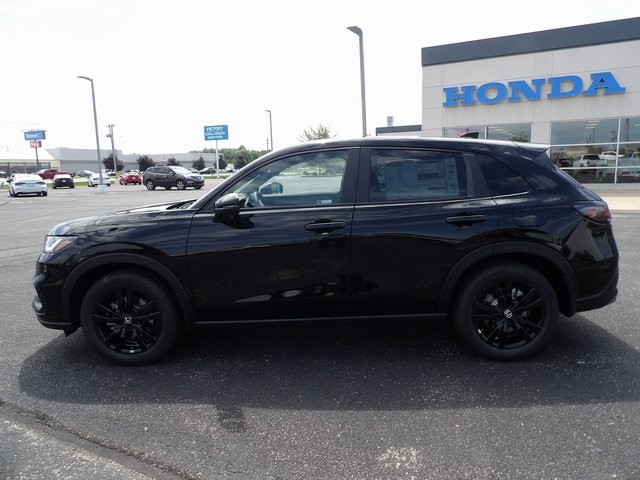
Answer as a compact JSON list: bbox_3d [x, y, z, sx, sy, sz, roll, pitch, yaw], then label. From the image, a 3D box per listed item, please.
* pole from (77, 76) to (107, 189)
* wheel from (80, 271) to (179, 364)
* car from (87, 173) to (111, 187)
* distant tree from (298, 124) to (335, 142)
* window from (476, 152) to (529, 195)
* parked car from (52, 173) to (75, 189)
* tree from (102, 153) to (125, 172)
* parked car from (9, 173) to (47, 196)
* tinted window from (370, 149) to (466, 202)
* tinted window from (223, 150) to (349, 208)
[{"bbox_3d":[-16.932,-7.679,32.910,1.250,8.300,0.600,-8,11,-34],"label":"pole"},{"bbox_3d":[-1.356,0.544,3.257,0.700,0.700,0.225,-1,9,2],"label":"wheel"},{"bbox_3d":[-23.360,-6.317,46.888,1.820,1.430,4.700,-7,11,-32],"label":"car"},{"bbox_3d":[-0.237,-14.278,70.000,6.600,8.100,6.600,-2,9,0],"label":"distant tree"},{"bbox_3d":[1.251,-0.450,3.050,0.380,0.310,0.060,-2,-11,-4],"label":"window"},{"bbox_3d":[-26.639,-6.012,45.770,1.830,1.430,4.650,-8,11,-34],"label":"parked car"},{"bbox_3d":[-47.356,-17.414,102.000,4.700,4.940,4.700,-2,9,0],"label":"tree"},{"bbox_3d":[-18.922,-3.532,28.681,1.820,1.430,4.700,-9,12,-37],"label":"parked car"},{"bbox_3d":[0.677,-0.460,3.089,0.690,0.400,0.060,-1,-13,2],"label":"tinted window"},{"bbox_3d":[-0.251,-0.424,3.127,0.880,0.420,0.060,-1,-13,2],"label":"tinted window"}]

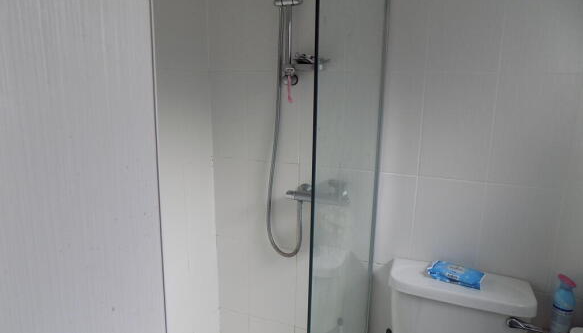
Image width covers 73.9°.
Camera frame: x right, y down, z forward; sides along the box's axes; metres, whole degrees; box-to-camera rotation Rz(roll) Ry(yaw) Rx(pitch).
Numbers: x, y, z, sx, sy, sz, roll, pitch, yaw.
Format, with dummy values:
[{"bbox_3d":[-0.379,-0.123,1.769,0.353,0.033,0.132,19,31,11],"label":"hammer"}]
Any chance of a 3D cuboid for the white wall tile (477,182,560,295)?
[{"bbox_3d":[0.848,0.266,1.457,0.248,0.397,0.010,5,12,20],"label":"white wall tile"}]

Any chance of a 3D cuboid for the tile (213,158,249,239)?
[{"bbox_3d":[-0.288,0.160,1.882,0.180,0.397,0.010,5,12,20],"label":"tile"}]

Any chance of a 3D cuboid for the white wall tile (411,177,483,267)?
[{"bbox_3d":[0.615,0.244,1.545,0.248,0.397,0.010,5,12,20],"label":"white wall tile"}]

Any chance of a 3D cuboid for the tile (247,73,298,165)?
[{"bbox_3d":[-0.079,-0.213,1.728,0.248,0.397,0.010,5,12,20],"label":"tile"}]

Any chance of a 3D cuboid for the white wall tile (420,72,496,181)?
[{"bbox_3d":[0.622,-0.147,1.466,0.248,0.397,0.010,5,12,20],"label":"white wall tile"}]

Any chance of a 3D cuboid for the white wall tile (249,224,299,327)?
[{"bbox_3d":[-0.093,0.570,1.886,0.248,0.397,0.010,5,12,20],"label":"white wall tile"}]

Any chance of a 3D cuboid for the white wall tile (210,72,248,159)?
[{"bbox_3d":[-0.286,-0.232,1.805,0.190,0.397,0.010,5,12,20],"label":"white wall tile"}]

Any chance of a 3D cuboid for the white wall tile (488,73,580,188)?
[{"bbox_3d":[0.855,-0.125,1.378,0.248,0.397,0.010,5,12,20],"label":"white wall tile"}]

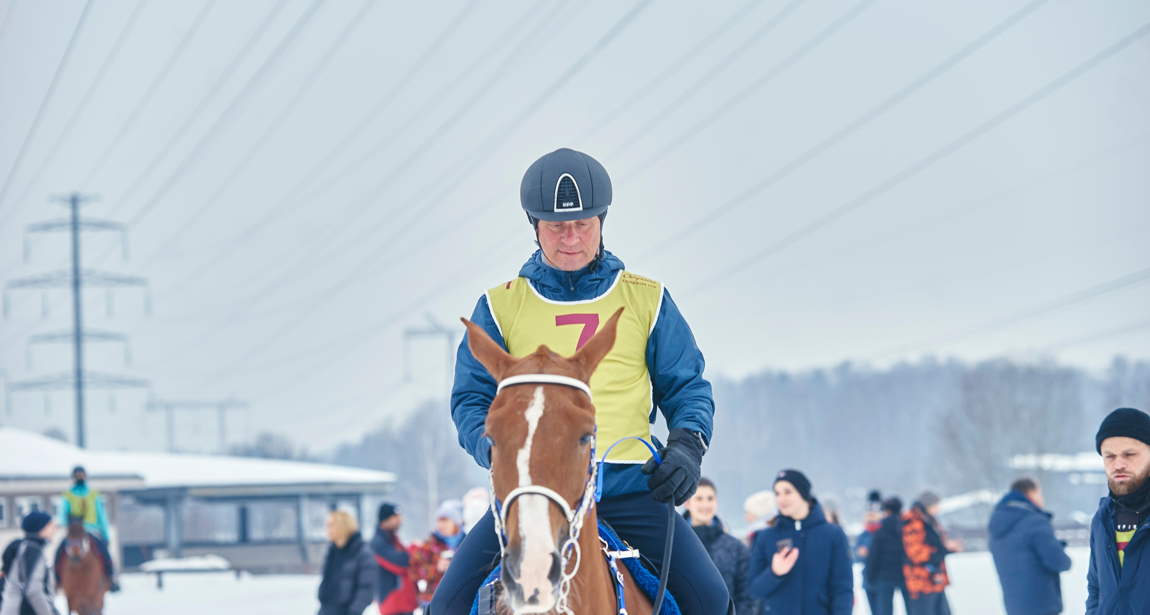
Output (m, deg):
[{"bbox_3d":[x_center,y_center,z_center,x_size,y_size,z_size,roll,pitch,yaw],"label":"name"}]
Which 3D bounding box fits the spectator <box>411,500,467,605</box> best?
[{"bbox_3d":[-1.041,2.356,26.000,0.500,1.700,0.400,-4,-4,24],"label":"spectator"}]

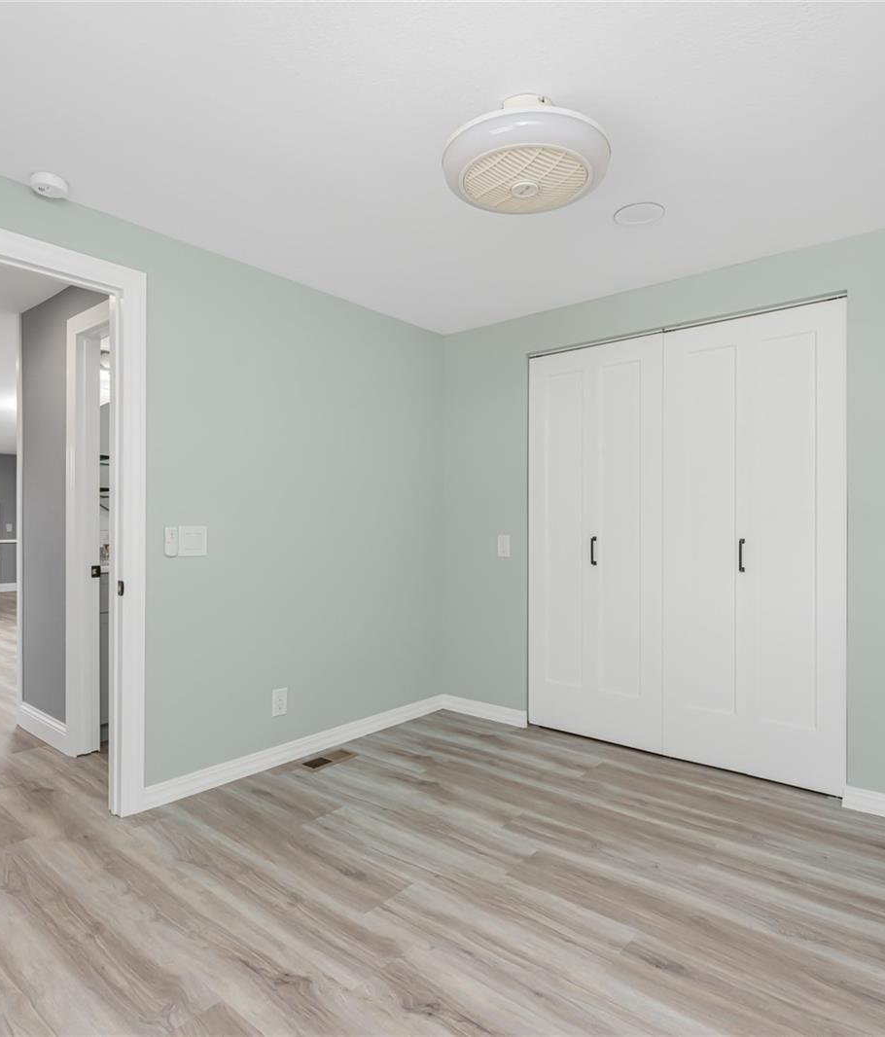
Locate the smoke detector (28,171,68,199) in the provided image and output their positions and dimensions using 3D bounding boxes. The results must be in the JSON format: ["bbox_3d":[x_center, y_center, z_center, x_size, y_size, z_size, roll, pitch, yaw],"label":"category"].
[{"bbox_3d":[-1.351,-1.141,2.081,0.115,0.037,0.115,0,0,41],"label":"smoke detector"}]

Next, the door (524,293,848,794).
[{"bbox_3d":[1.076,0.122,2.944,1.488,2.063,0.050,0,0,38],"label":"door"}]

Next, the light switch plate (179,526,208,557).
[{"bbox_3d":[-1.053,0.097,2.558,0.011,0.120,0.120,0,0,41],"label":"light switch plate"}]

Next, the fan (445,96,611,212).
[{"bbox_3d":[0.237,-1.051,1.719,0.472,0.212,0.472,0,0,0],"label":"fan"}]

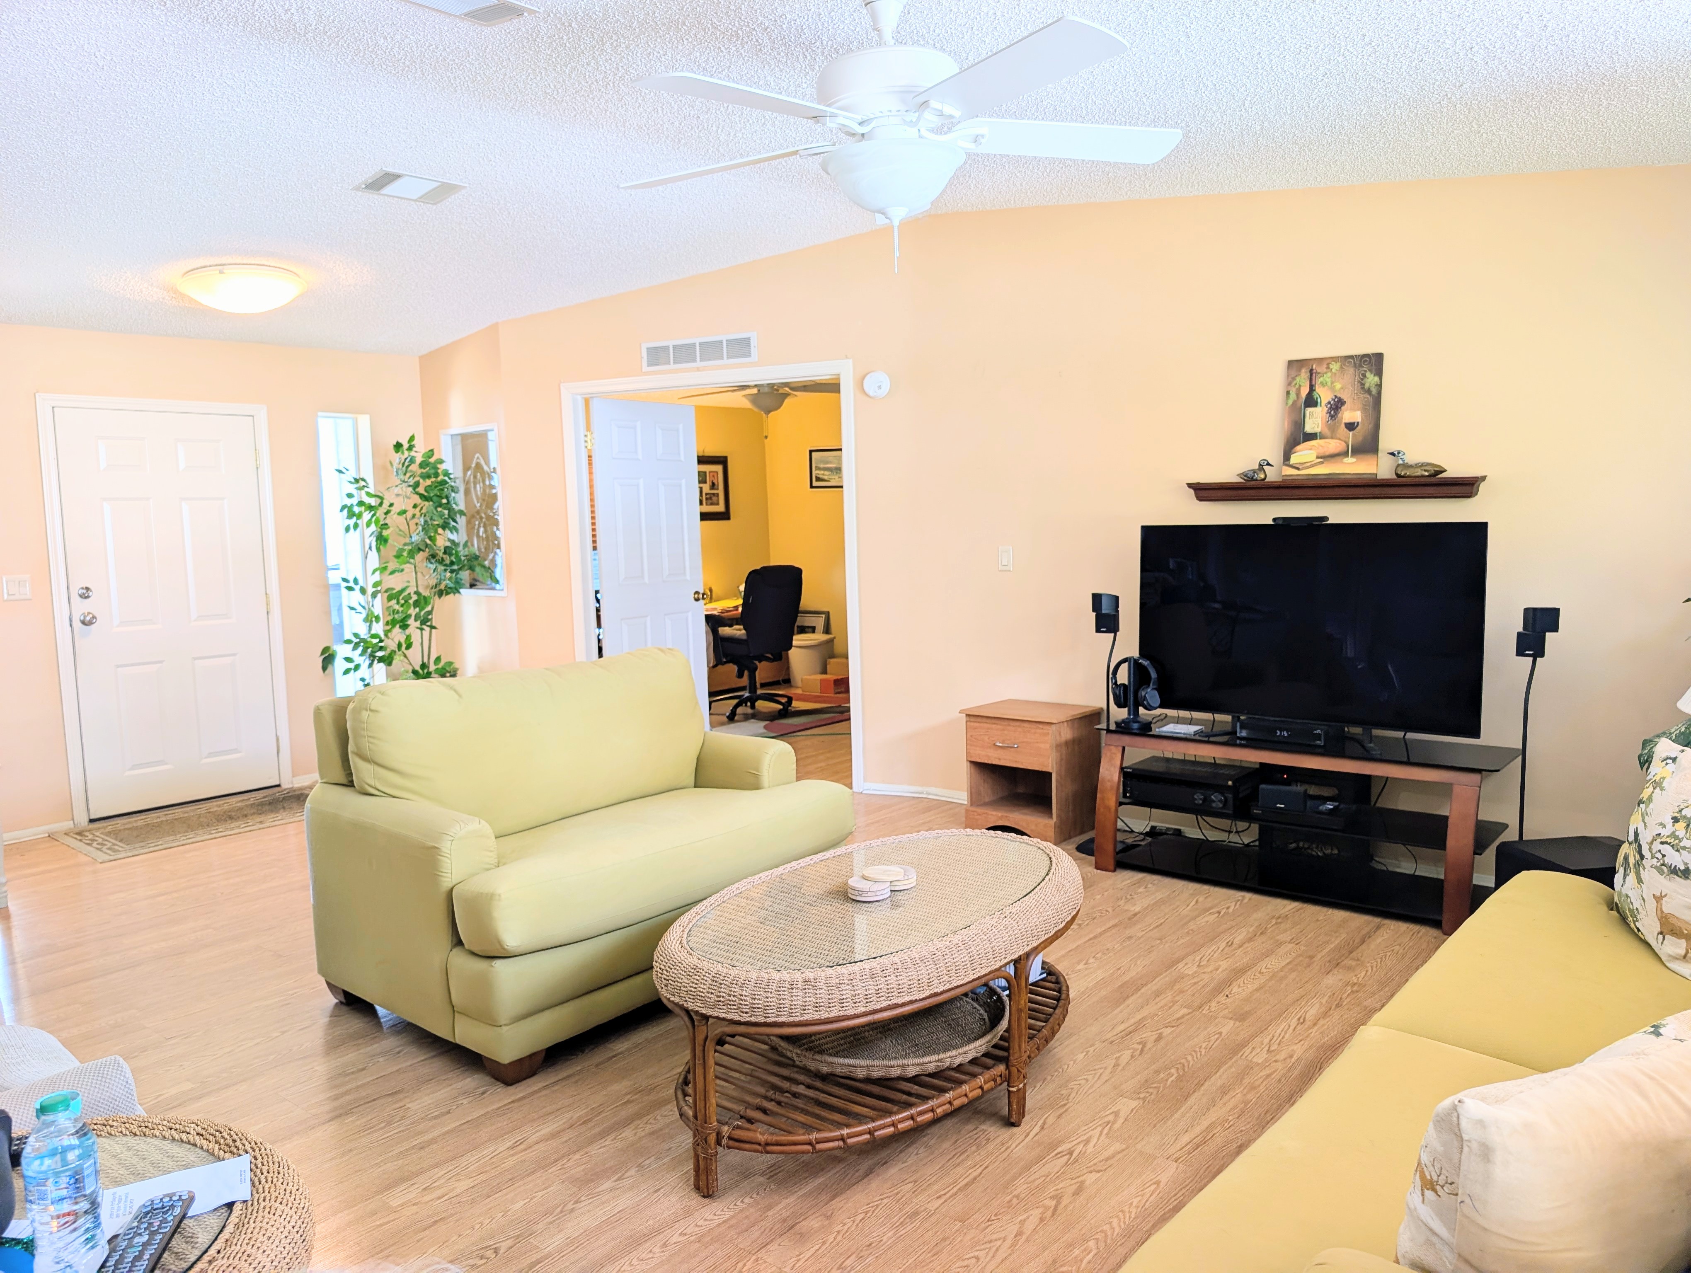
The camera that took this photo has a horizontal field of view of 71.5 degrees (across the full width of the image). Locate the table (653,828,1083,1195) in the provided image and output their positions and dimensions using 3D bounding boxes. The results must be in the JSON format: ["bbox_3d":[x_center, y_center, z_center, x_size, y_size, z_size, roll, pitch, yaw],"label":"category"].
[{"bbox_3d":[0.116,0.884,2.964,0.790,0.495,1.400,5,9,40],"label":"table"}]

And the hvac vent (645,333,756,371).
[{"bbox_3d":[-0.775,-1.532,6.319,0.780,0.153,0.025,3,7,31],"label":"hvac vent"}]

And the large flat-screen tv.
[{"bbox_3d":[1.689,-0.048,4.376,1.240,0.734,0.070,4,8,38],"label":"large flat-screen tv"}]

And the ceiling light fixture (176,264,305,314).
[{"bbox_3d":[-2.552,-1.477,4.990,0.475,0.140,0.475,-6,3,34],"label":"ceiling light fixture"}]

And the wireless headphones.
[{"bbox_3d":[1.139,0.187,4.610,0.180,0.215,0.085,5,9,40],"label":"wireless headphones"}]

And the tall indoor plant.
[{"bbox_3d":[-2.354,-0.125,6.279,0.780,1.879,0.740,4,8,37],"label":"tall indoor plant"}]

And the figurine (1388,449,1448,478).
[{"bbox_3d":[2.104,-0.632,4.320,0.202,0.102,0.085,4,8,33],"label":"figurine"}]

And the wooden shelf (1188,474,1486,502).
[{"bbox_3d":[1.877,-0.569,4.558,1.067,0.077,0.160,4,8,37],"label":"wooden shelf"}]

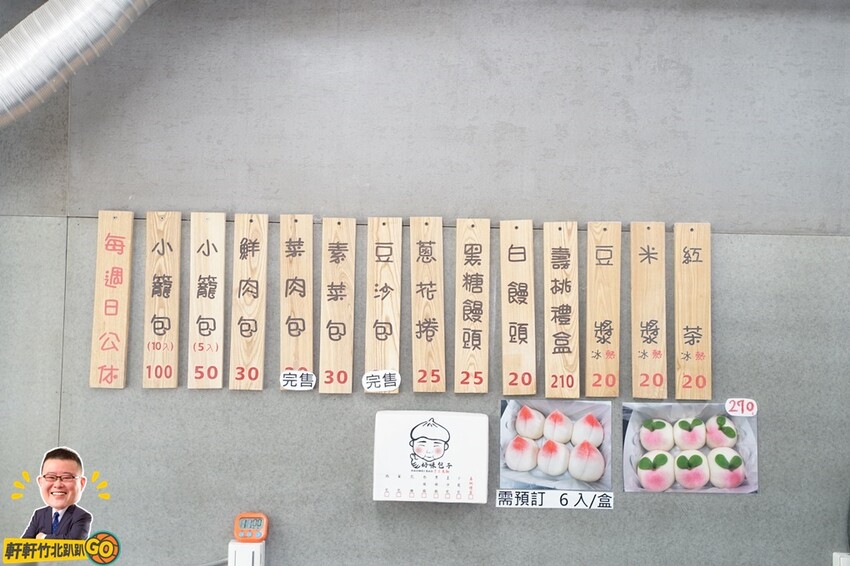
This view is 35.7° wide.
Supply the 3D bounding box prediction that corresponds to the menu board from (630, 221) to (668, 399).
[{"bbox_3d":[0.471,0.056,2.780,0.072,0.371,0.012,0,-5,0],"label":"menu board"}]

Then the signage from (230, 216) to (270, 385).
[{"bbox_3d":[-0.370,0.039,2.780,0.070,0.370,0.012,1,-5,0],"label":"signage"}]

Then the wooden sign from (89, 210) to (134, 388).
[{"bbox_3d":[-0.659,0.036,2.788,0.072,0.374,0.017,2,-4,0],"label":"wooden sign"}]

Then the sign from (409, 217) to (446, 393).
[{"bbox_3d":[0.006,0.043,2.659,0.064,0.351,0.014,-1,-5,-1],"label":"sign"}]

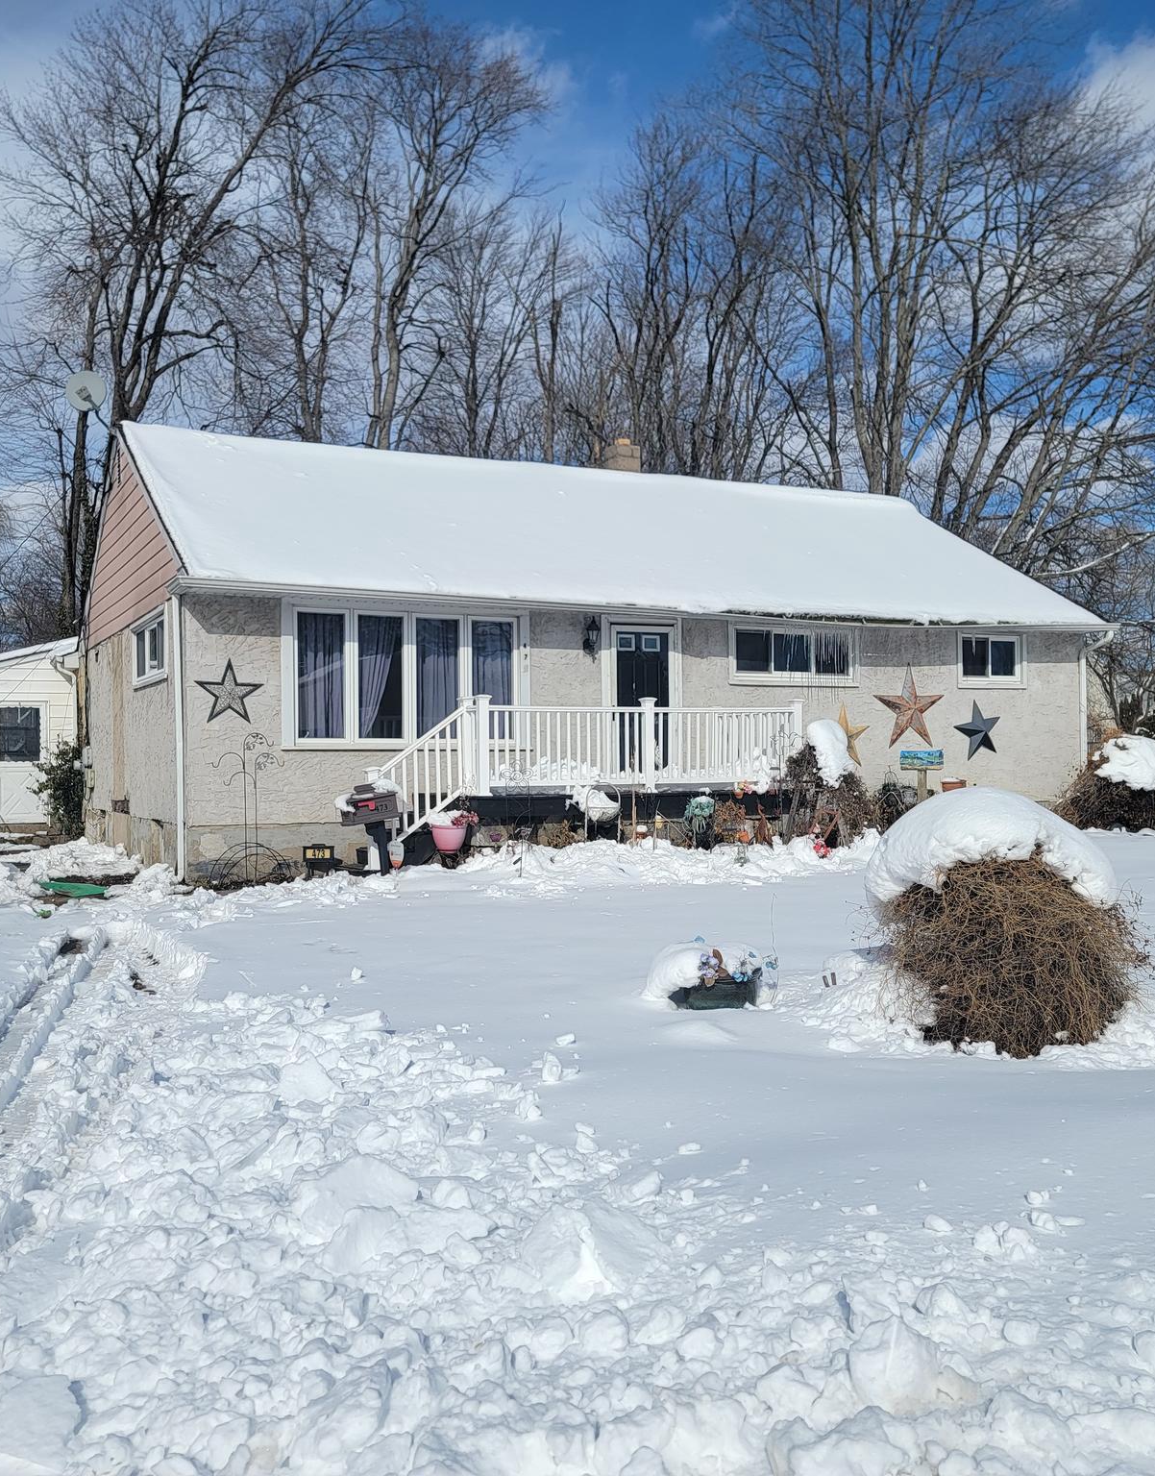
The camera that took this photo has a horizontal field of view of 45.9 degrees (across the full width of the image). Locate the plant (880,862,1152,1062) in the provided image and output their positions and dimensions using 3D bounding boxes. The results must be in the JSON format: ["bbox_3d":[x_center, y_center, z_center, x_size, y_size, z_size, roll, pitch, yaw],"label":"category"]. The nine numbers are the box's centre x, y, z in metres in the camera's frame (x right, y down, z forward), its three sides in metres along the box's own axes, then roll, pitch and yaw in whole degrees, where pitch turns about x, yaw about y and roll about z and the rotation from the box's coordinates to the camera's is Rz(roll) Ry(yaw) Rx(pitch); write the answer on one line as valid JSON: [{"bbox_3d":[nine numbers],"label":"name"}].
[{"bbox_3d":[2.240,1.030,7.000,1.420,1.000,1.300,-1,-1,0],"label":"plant"}]

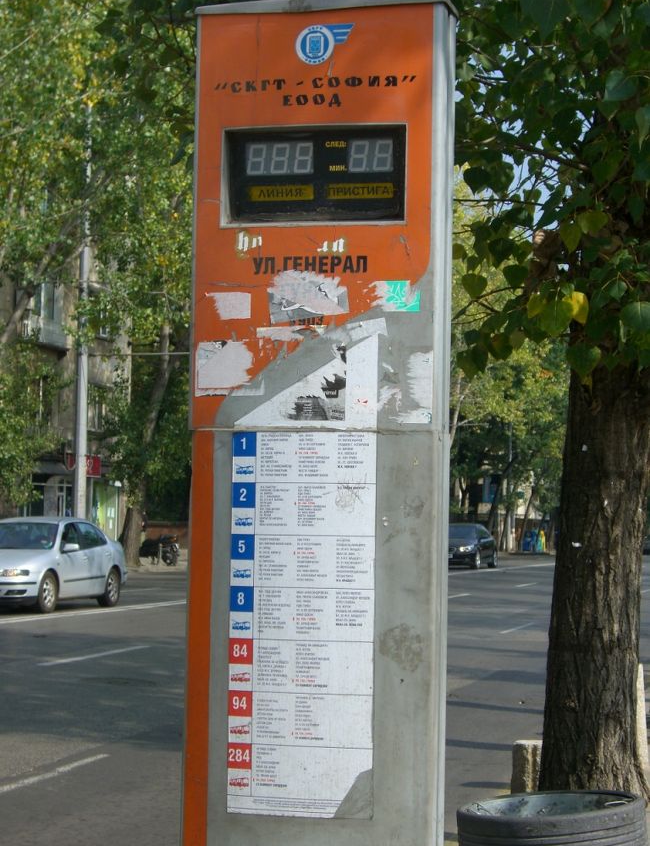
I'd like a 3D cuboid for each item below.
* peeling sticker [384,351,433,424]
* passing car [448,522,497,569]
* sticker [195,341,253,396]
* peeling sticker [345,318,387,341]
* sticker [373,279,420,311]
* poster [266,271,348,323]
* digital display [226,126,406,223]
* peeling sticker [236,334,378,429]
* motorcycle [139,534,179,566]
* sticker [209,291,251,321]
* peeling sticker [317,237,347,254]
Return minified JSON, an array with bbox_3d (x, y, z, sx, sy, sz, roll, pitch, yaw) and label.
[{"bbox_3d":[0.164,-0.070,3.837,0.096,0.146,0.005,0,-3,13],"label":"peeling sticker"},{"bbox_3d":[4.369,3.995,63.500,1.840,1.460,4.800,0,-3,14],"label":"passing car"},{"bbox_3d":[-0.204,-0.110,3.924,0.121,0.113,0.005,0,-3,13],"label":"sticker"},{"bbox_3d":[0.077,-0.178,3.718,0.082,0.042,0.004,0,-3,14],"label":"peeling sticker"},{"bbox_3d":[0.141,-0.250,3.852,0.096,0.063,0.005,0,-3,13],"label":"sticker"},{"bbox_3d":[-0.032,-0.241,3.748,0.159,0.104,0.004,0,-3,14],"label":"poster"},{"bbox_3d":[-0.011,-0.475,3.783,0.359,0.189,0.050,0,-3,14],"label":"digital display"},{"bbox_3d":[-0.036,-0.083,3.884,0.291,0.187,0.005,0,-3,13],"label":"peeling sticker"},{"bbox_3d":[-5.154,3.723,57.000,1.900,1.000,0.700,-1,-4,34],"label":"motorcycle"},{"bbox_3d":[-0.192,-0.234,3.928,0.088,0.057,0.005,0,-3,13],"label":"sticker"},{"bbox_3d":[0.013,-0.353,3.886,0.061,0.036,0.005,0,-3,13],"label":"peeling sticker"}]

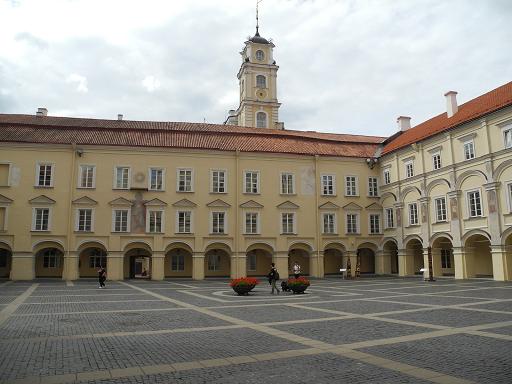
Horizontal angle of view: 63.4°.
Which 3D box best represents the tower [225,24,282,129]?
[{"bbox_3d":[0.387,-7.464,64.184,7.000,40.000,7.000,2,-10,-11],"label":"tower"}]

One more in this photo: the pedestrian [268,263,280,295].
[{"bbox_3d":[1.014,4.913,23.548,0.650,1.750,0.550,-1,-10,6],"label":"pedestrian"}]

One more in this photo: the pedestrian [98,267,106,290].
[{"bbox_3d":[-11.050,6.109,29.942,0.500,1.680,0.500,5,-11,-30],"label":"pedestrian"}]

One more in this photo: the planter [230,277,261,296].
[{"bbox_3d":[-0.583,5.195,22.989,1.600,1.050,1.600,0,-10,0],"label":"planter"}]

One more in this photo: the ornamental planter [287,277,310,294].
[{"bbox_3d":[2.410,5.279,23.584,1.320,1.000,1.320,0,-10,0],"label":"ornamental planter"}]

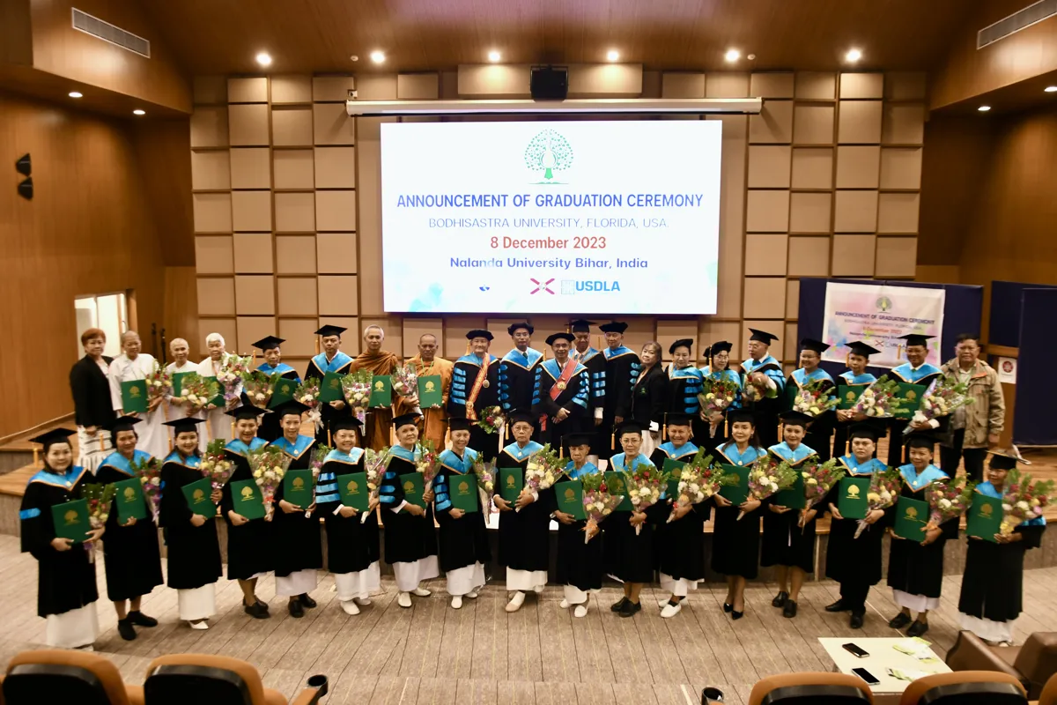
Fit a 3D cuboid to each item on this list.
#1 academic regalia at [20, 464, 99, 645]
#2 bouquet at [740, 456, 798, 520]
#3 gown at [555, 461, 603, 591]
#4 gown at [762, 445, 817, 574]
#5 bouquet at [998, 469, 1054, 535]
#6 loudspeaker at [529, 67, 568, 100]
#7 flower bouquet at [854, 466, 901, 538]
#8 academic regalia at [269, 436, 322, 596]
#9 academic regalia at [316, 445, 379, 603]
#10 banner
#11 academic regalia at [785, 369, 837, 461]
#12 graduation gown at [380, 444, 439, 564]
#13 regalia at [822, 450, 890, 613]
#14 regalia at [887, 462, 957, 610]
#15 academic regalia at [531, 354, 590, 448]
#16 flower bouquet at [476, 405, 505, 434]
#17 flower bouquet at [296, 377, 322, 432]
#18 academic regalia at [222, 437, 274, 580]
[{"bbox_3d":[-3.497,1.495,5.908,0.550,1.349,0.420,-5,8,-36],"label":"academic regalia"},{"bbox_3d":[1.805,1.062,6.050,0.290,0.557,0.250,43,0,19],"label":"bouquet"},{"bbox_3d":[0.413,1.418,6.517,0.450,1.066,0.360,2,7,12],"label":"gown"},{"bbox_3d":[2.168,1.267,6.600,0.500,1.065,0.400,2,7,15],"label":"gown"},{"bbox_3d":[3.557,1.079,5.660,0.350,0.460,0.250,19,20,25],"label":"bouquet"},{"bbox_3d":[0.277,-3.587,10.600,0.480,0.400,0.380,0,7,3],"label":"loudspeaker"},{"bbox_3d":[2.690,1.169,6.162,0.280,0.547,0.220,20,8,23],"label":"flower bouquet"},{"bbox_3d":[-1.901,1.322,6.517,0.470,1.271,0.380,-2,7,-19],"label":"academic regalia"},{"bbox_3d":[-1.456,1.365,6.405,0.520,1.179,0.400,-3,7,-22],"label":"academic regalia"},{"bbox_3d":[4.485,-0.332,10.046,1.379,1.012,0.030,4,8,24],"label":"banner"},{"bbox_3d":[2.750,0.639,7.696,0.500,0.978,0.360,5,8,35],"label":"academic regalia"},{"bbox_3d":[-1.006,1.276,6.652,0.480,0.983,0.360,-3,8,-28],"label":"graduation gown"},{"bbox_3d":[2.622,1.421,6.342,0.487,1.182,0.400,4,8,30],"label":"regalia"},{"bbox_3d":[2.991,1.357,6.029,0.520,1.011,0.400,3,7,25],"label":"regalia"},{"bbox_3d":[0.311,0.538,7.879,0.569,0.994,0.360,1,7,5],"label":"academic regalia"},{"bbox_3d":[-0.367,0.650,7.600,0.280,0.296,0.260,0,7,-3],"label":"flower bouquet"},{"bbox_3d":[-2.112,0.496,7.633,0.270,0.480,0.220,-12,9,-4],"label":"flower bouquet"},{"bbox_3d":[-2.265,1.261,6.438,0.460,1.148,0.360,-3,8,-28],"label":"academic regalia"}]

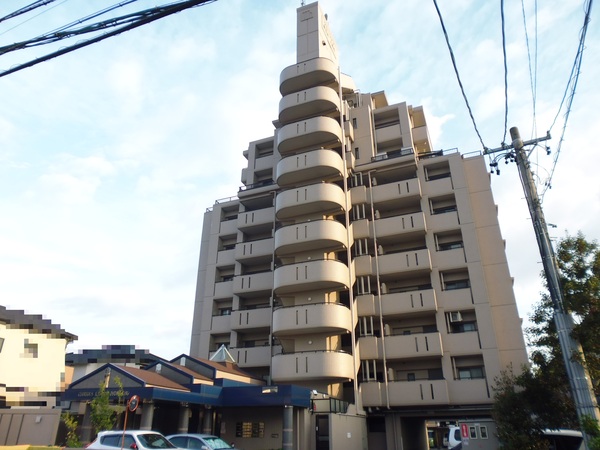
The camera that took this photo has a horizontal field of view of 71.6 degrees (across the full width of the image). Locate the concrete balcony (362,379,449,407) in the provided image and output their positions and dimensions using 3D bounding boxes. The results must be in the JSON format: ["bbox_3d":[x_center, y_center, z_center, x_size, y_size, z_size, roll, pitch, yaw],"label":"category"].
[{"bbox_3d":[6.695,10.679,26.497,5.350,1.424,1.700,-9,-25,20],"label":"concrete balcony"}]

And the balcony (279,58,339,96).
[{"bbox_3d":[0.513,-12.355,34.727,5.156,1.482,1.827,-10,-25,22],"label":"balcony"}]

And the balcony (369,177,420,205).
[{"bbox_3d":[7.429,-2.304,31.745,3.650,1.424,1.700,-9,-25,20],"label":"balcony"}]

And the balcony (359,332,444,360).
[{"bbox_3d":[6.717,8.103,27.594,5.300,1.424,1.700,-9,-25,20],"label":"balcony"}]

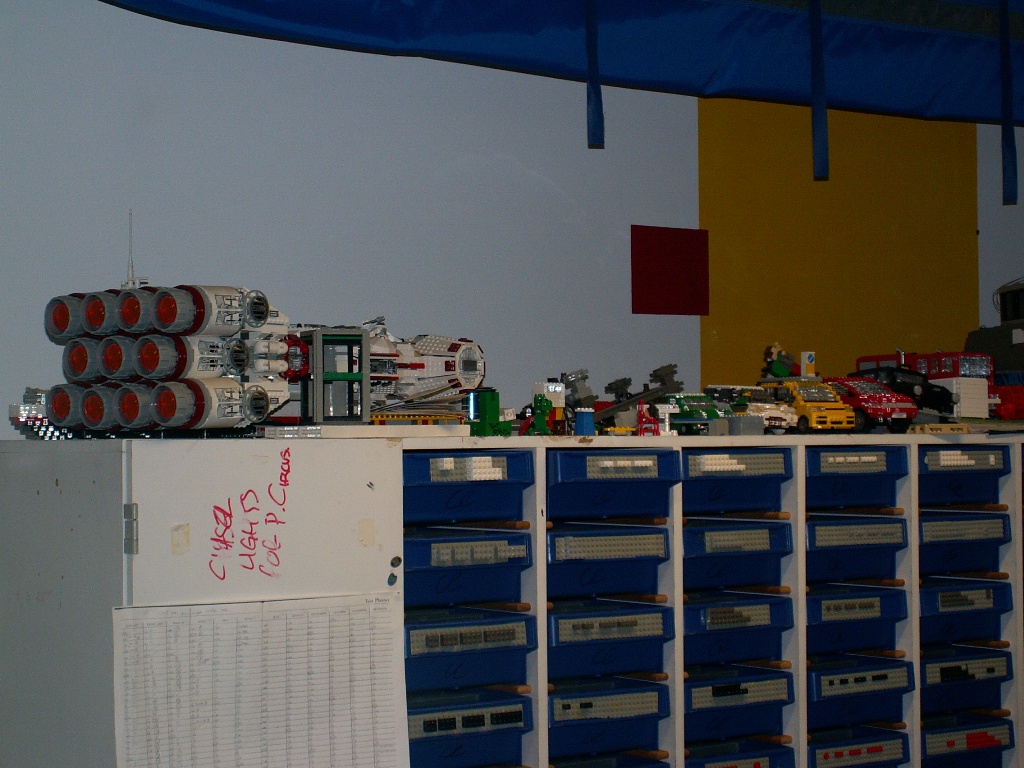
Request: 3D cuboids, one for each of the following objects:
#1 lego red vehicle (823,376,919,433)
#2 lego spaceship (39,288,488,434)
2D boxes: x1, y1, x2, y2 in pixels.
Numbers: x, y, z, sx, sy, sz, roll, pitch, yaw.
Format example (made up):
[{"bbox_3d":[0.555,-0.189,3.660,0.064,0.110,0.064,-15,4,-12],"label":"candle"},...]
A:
[{"bbox_3d":[0.577,0.037,3.485,0.105,0.096,0.220,1,-2,-31],"label":"lego red vehicle"},{"bbox_3d":[-0.306,-0.026,2.885,0.280,0.195,0.670,-1,-2,38],"label":"lego spaceship"}]

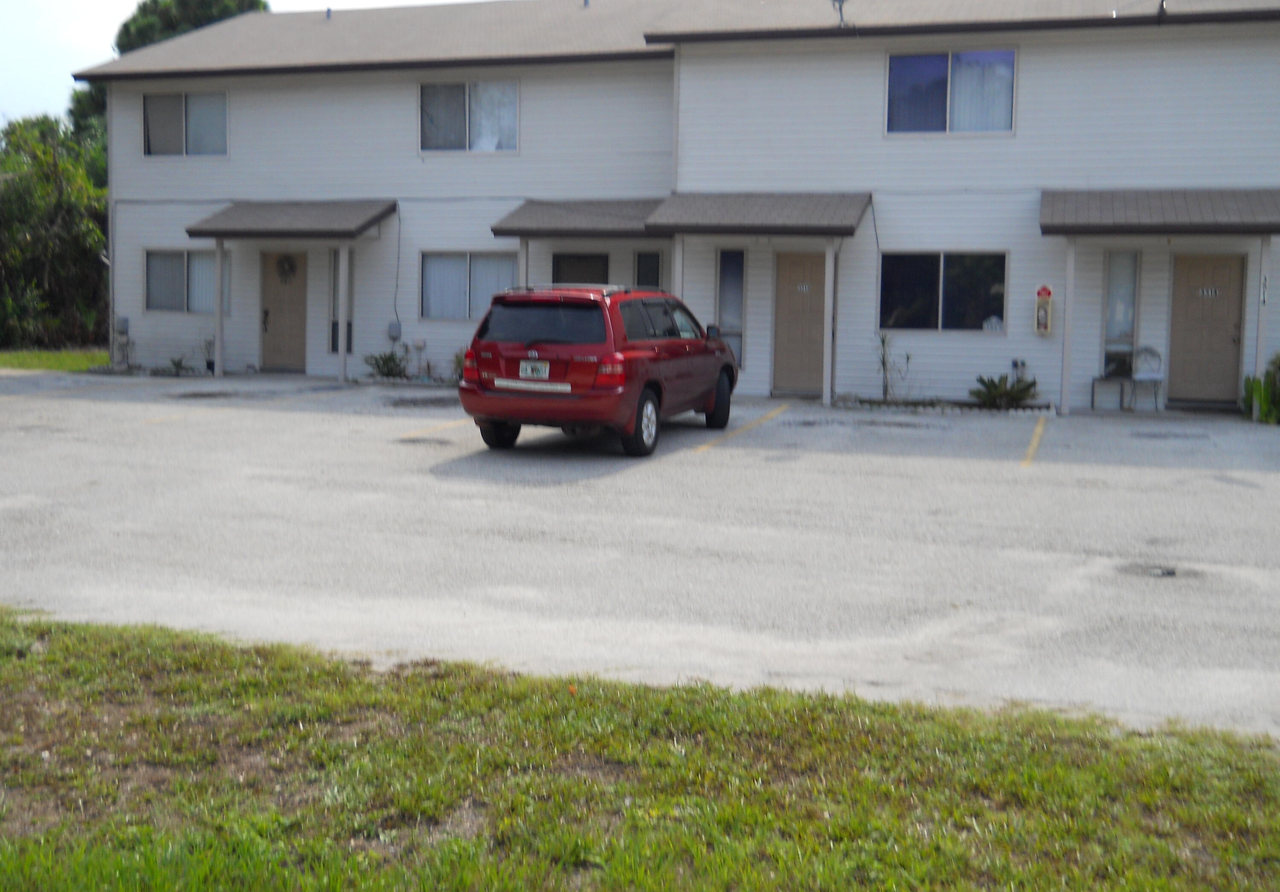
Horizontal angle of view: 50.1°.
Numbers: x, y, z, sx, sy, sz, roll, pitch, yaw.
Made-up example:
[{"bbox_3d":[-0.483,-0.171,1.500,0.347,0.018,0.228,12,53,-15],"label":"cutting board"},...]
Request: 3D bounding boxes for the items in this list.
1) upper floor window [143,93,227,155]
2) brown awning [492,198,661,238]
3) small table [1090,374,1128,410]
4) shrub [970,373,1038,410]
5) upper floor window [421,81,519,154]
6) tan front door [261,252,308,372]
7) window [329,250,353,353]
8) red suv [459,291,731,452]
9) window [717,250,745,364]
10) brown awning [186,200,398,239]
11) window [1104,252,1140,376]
[{"bbox_3d":[-8.282,-5.848,24.917,1.790,1.122,0.100,2,5,16],"label":"upper floor window"},{"bbox_3d":[-0.726,-3.697,22.109,2.970,0.750,1.459,2,5,16],"label":"brown awning"},{"bbox_3d":[6.567,-0.739,19.198,0.450,0.480,0.420,2,3,15],"label":"small table"},{"bbox_3d":[5.149,-0.765,19.381,0.924,0.524,0.850,2,5,16],"label":"shrub"},{"bbox_3d":[-2.901,-5.563,23.134,1.770,1.170,0.100,3,4,16],"label":"upper floor window"},{"bbox_3d":[-6.326,-2.374,24.388,0.940,2.080,0.080,3,4,16],"label":"tan front door"},{"bbox_3d":[-5.306,-2.559,24.296,0.484,1.846,0.100,2,5,16],"label":"window"},{"bbox_3d":[-0.278,-0.936,15.359,1.850,1.720,4.680,3,8,20],"label":"red suv"},{"bbox_3d":[1.408,-2.080,20.995,0.455,1.855,0.100,2,5,16],"label":"window"},{"bbox_3d":[-5.955,-3.877,23.394,3.270,0.800,1.450,3,4,16],"label":"brown awning"},{"bbox_3d":[6.660,-1.819,18.951,0.470,1.720,0.100,3,4,16],"label":"window"}]

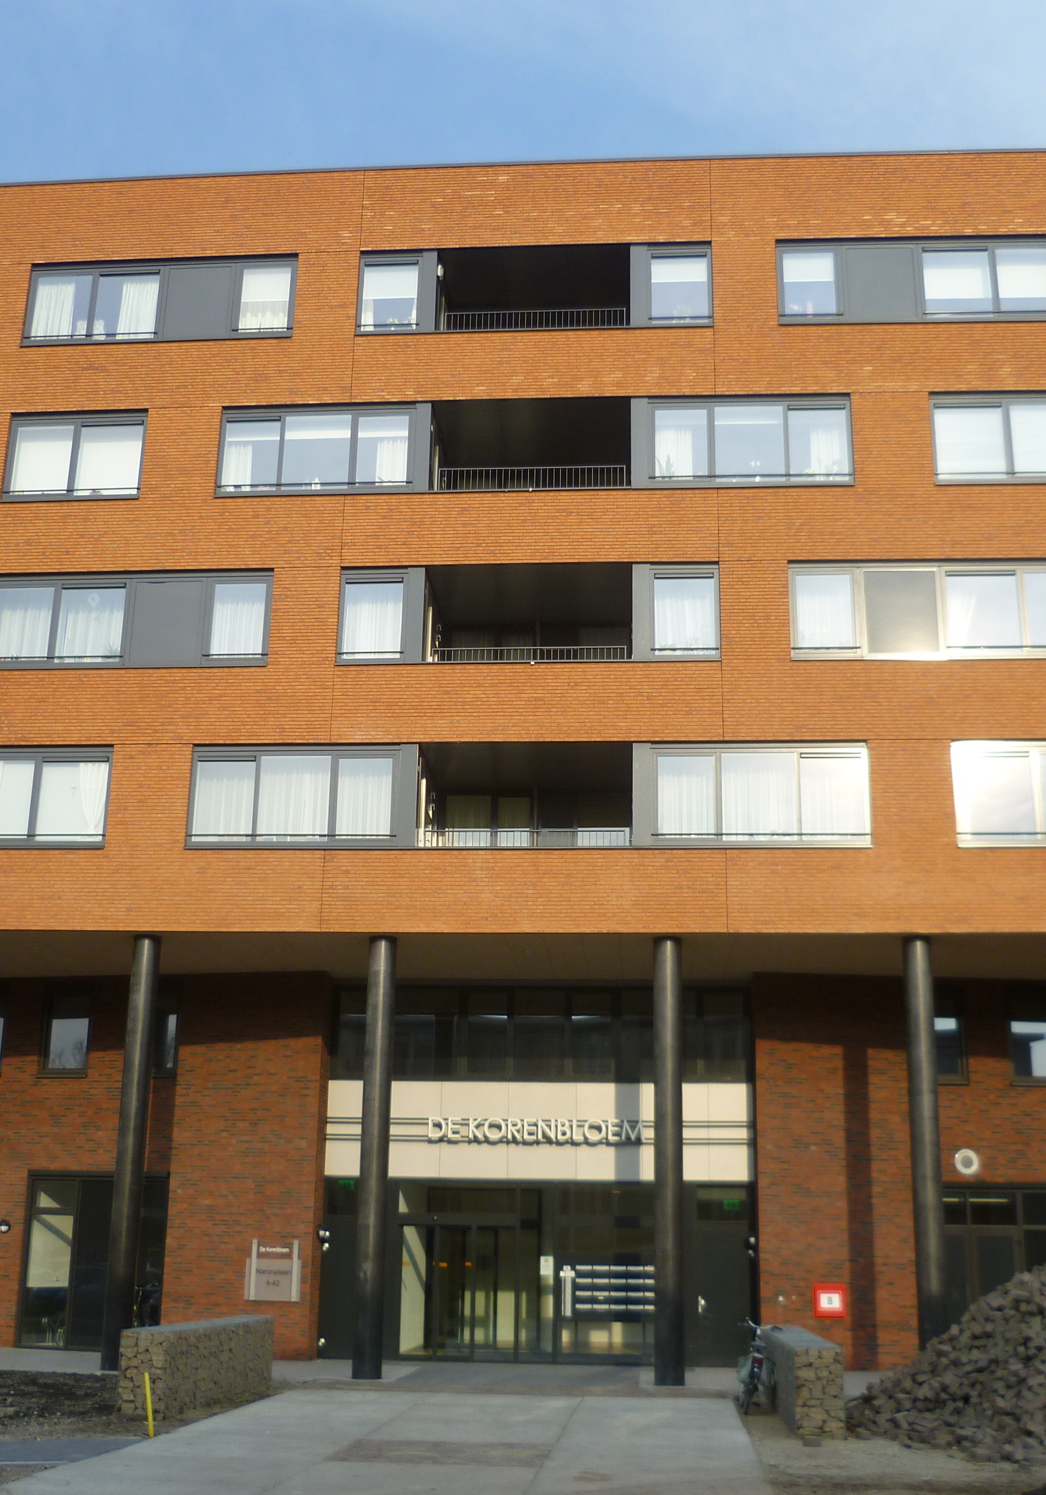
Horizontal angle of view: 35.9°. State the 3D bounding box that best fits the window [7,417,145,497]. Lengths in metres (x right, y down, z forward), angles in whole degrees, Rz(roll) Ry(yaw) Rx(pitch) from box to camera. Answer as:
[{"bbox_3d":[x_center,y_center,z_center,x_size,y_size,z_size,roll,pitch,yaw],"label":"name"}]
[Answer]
[{"bbox_3d":[-7.691,-4.992,27.666,2.446,1.685,0.120,0,-17,4],"label":"window"}]

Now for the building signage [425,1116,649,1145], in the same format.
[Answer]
[{"bbox_3d":[0.248,6.791,28.538,3.902,0.466,0.100,0,-17,4],"label":"building signage"}]

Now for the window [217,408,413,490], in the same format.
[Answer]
[{"bbox_3d":[-3.471,-5.043,27.330,3.340,1.592,0.120,0,-17,4],"label":"window"}]

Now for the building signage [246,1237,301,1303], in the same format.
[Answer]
[{"bbox_3d":[-4.160,8.744,26.933,0.971,1.002,0.080,-3,-18,13],"label":"building signage"}]

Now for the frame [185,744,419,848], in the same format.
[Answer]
[{"bbox_3d":[-3.433,0.778,25.200,3.606,1.681,0.150,0,-17,5],"label":"frame"}]

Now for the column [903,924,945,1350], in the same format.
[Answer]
[{"bbox_3d":[5.906,5.951,23.524,0.430,6.398,0.430,0,-17,4],"label":"column"}]

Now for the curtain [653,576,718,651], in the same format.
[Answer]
[{"bbox_3d":[2.634,-2.173,26.162,1.032,1.330,0.100,0,-17,4],"label":"curtain"}]

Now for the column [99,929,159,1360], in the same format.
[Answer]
[{"bbox_3d":[-5.933,6.087,24.551,0.450,6.513,0.450,0,-17,4],"label":"column"}]

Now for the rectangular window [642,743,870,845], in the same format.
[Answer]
[{"bbox_3d":[3.534,0.732,25.006,3.672,1.713,0.150,0,-17,4],"label":"rectangular window"}]

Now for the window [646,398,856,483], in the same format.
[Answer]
[{"bbox_3d":[3.763,-5.069,26.778,3.371,1.614,0.150,0,-17,4],"label":"window"}]

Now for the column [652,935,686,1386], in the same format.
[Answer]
[{"bbox_3d":[2.162,5.995,23.793,0.430,6.412,0.430,0,-17,4],"label":"column"}]

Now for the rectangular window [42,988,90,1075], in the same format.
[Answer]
[{"bbox_3d":[-8.341,5.227,29.512,0.874,1.642,0.150,-3,-17,13],"label":"rectangular window"}]

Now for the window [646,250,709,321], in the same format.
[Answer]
[{"bbox_3d":[2.667,-7.814,27.352,1.082,1.474,0.120,0,-17,5],"label":"window"}]

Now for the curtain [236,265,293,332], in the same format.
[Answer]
[{"bbox_3d":[-4.487,-7.830,28.135,0.867,1.319,0.120,0,-17,4],"label":"curtain"}]

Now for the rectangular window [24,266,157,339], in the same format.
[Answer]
[{"bbox_3d":[-7.583,-7.838,28.550,2.336,1.445,0.150,0,-17,4],"label":"rectangular window"}]

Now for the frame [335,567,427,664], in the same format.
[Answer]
[{"bbox_3d":[-2.311,-2.143,26.336,1.394,1.665,0.150,0,-17,4],"label":"frame"}]

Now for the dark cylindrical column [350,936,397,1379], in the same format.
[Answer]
[{"bbox_3d":[-2.184,5.972,24.041,0.420,6.430,0.420,1,-17,0],"label":"dark cylindrical column"}]

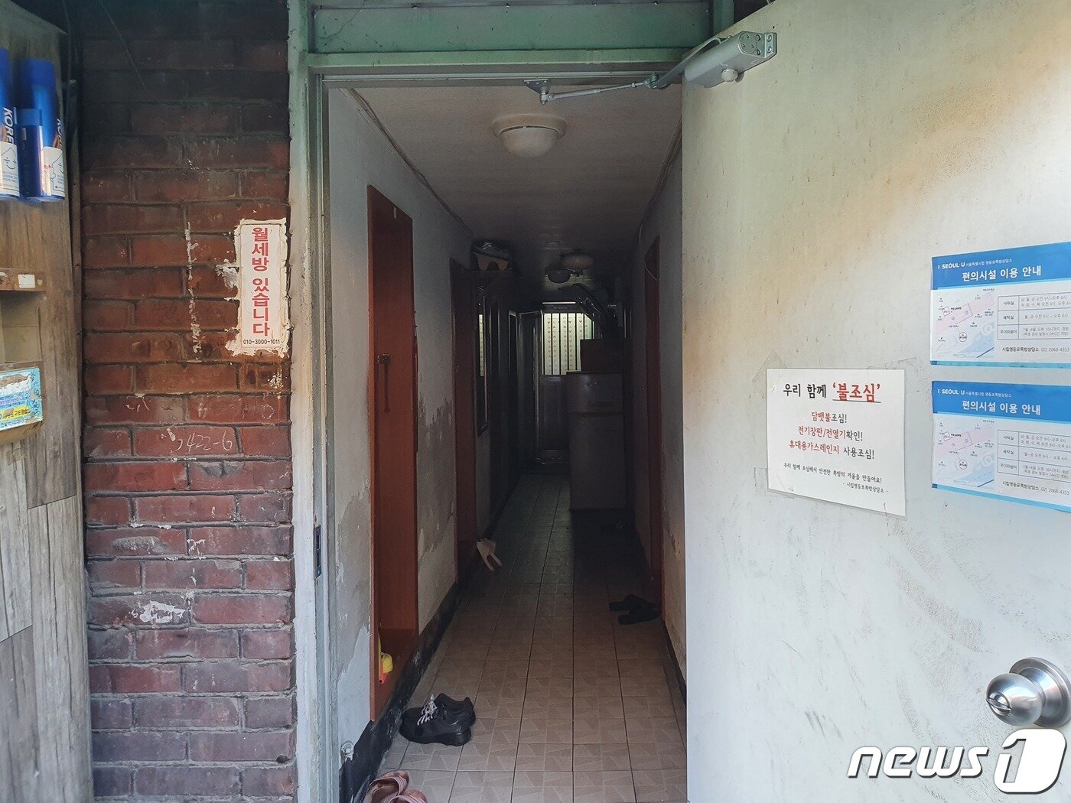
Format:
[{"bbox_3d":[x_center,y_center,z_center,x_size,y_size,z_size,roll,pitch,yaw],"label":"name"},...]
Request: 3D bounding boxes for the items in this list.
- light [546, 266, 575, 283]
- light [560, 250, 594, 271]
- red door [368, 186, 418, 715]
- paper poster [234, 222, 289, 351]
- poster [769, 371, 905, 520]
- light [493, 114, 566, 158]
[{"bbox_3d":[0.217,-1.139,7.302,0.258,0.125,0.258,0,2,3],"label":"light"},{"bbox_3d":[0.323,-1.087,6.259,0.260,0.125,0.260,0,2,3],"label":"light"},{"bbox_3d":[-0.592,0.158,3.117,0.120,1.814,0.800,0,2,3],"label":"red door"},{"bbox_3d":[-0.562,-0.236,1.650,0.110,0.275,0.010,0,2,2],"label":"paper poster"},{"bbox_3d":[0.467,0.055,1.277,0.010,0.210,0.290,-3,3,-25],"label":"poster"},{"bbox_3d":[-0.020,-0.947,2.927,0.266,0.112,0.266,0,2,3],"label":"light"}]

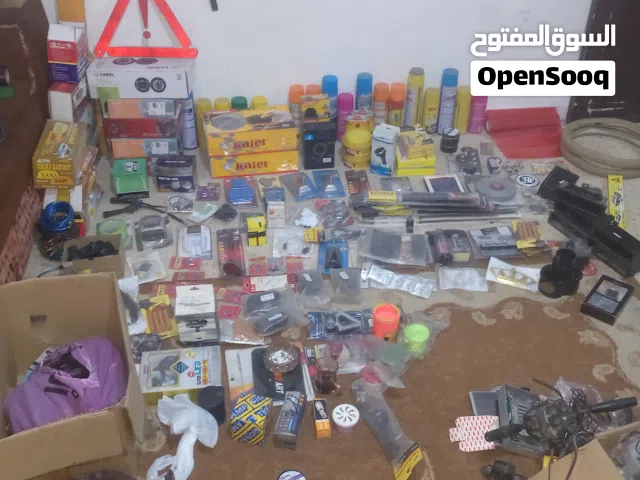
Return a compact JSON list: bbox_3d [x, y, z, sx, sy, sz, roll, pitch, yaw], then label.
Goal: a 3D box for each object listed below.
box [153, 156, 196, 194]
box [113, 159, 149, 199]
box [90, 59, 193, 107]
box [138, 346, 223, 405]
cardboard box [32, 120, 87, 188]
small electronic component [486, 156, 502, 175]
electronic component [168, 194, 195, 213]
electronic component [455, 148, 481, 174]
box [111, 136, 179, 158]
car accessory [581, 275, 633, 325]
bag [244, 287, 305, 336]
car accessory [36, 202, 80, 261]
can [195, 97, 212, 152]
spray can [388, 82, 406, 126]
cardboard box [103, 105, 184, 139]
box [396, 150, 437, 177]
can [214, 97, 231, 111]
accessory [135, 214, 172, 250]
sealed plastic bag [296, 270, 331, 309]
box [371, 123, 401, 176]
[{"bbox_3d":[-0.538,-0.251,2.803,0.136,0.105,0.090,0,35,0],"label":"box"},{"bbox_3d":[-0.708,-0.231,2.792,0.117,0.092,0.120,-5,36,-7],"label":"box"},{"bbox_3d":[-0.659,-0.614,2.756,0.360,0.106,0.180,-1,35,-1],"label":"box"},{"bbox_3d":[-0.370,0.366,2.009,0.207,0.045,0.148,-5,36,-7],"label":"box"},{"bbox_3d":[-0.928,-0.310,2.650,0.130,0.107,0.287,-5,36,-6],"label":"cardboard box"},{"bbox_3d":[0.697,-0.294,2.937,0.043,0.033,0.065,3,35,5],"label":"small electronic component"},{"bbox_3d":[-0.508,-0.135,2.720,0.085,0.020,0.088,-2,36,-2],"label":"electronic component"},{"bbox_3d":[0.587,-0.309,2.933,0.095,0.045,0.125,3,35,5],"label":"electronic component"},{"bbox_3d":[-0.669,-0.404,2.895,0.242,0.080,0.190,-2,35,-3],"label":"box"},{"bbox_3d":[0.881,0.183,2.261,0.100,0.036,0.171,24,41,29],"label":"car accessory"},{"bbox_3d":[-0.134,0.215,2.213,0.170,0.050,0.145,-8,37,-11],"label":"bag"},{"bbox_3d":[-0.870,-0.025,2.456,0.132,0.135,0.132,0,35,0],"label":"car accessory"},{"bbox_3d":[-0.467,-0.472,3.026,0.065,0.207,0.065,0,36,0],"label":"can"},{"bbox_3d":[0.323,-0.549,3.126,0.065,0.226,0.065,0,35,0],"label":"spray can"},{"bbox_3d":[-0.669,-0.453,2.827,0.272,0.079,0.130,1,36,2],"label":"cardboard box"},{"bbox_3d":[0.375,-0.318,2.941,0.144,0.064,0.135,-1,35,-2],"label":"box"},{"bbox_3d":[-0.398,-0.495,3.070,0.065,0.196,0.065,0,35,0],"label":"can"},{"bbox_3d":[-0.569,-0.025,2.543,0.110,0.050,0.130,-3,36,-4],"label":"accessory"},{"bbox_3d":[-0.019,0.146,2.306,0.105,0.035,0.170,-2,35,-3],"label":"sealed plastic bag"},{"bbox_3d":[0.255,-0.348,2.896,0.087,0.164,0.089,9,36,13],"label":"box"}]

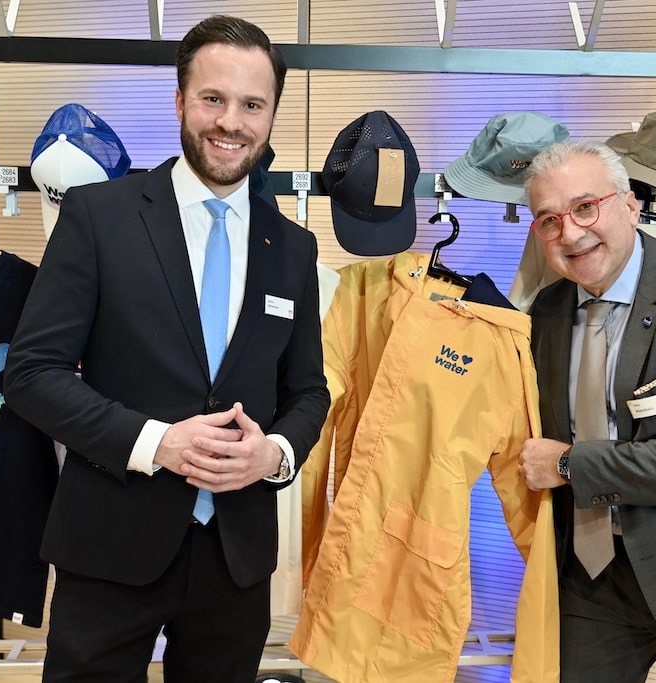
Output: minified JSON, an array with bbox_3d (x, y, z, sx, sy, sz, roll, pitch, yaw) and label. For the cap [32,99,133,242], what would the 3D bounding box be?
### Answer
[{"bbox_3d":[-0.490,-0.333,1.867,0.190,0.280,0.140,6,-15,9],"label":"cap"}]

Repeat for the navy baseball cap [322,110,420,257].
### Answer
[{"bbox_3d":[0.092,-0.326,1.905,0.193,0.283,0.145,-1,-12,-1],"label":"navy baseball cap"}]

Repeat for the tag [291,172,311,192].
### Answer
[{"bbox_3d":[-0.053,-0.328,1.987,0.038,0.037,0.004,0,7,-5],"label":"tag"}]

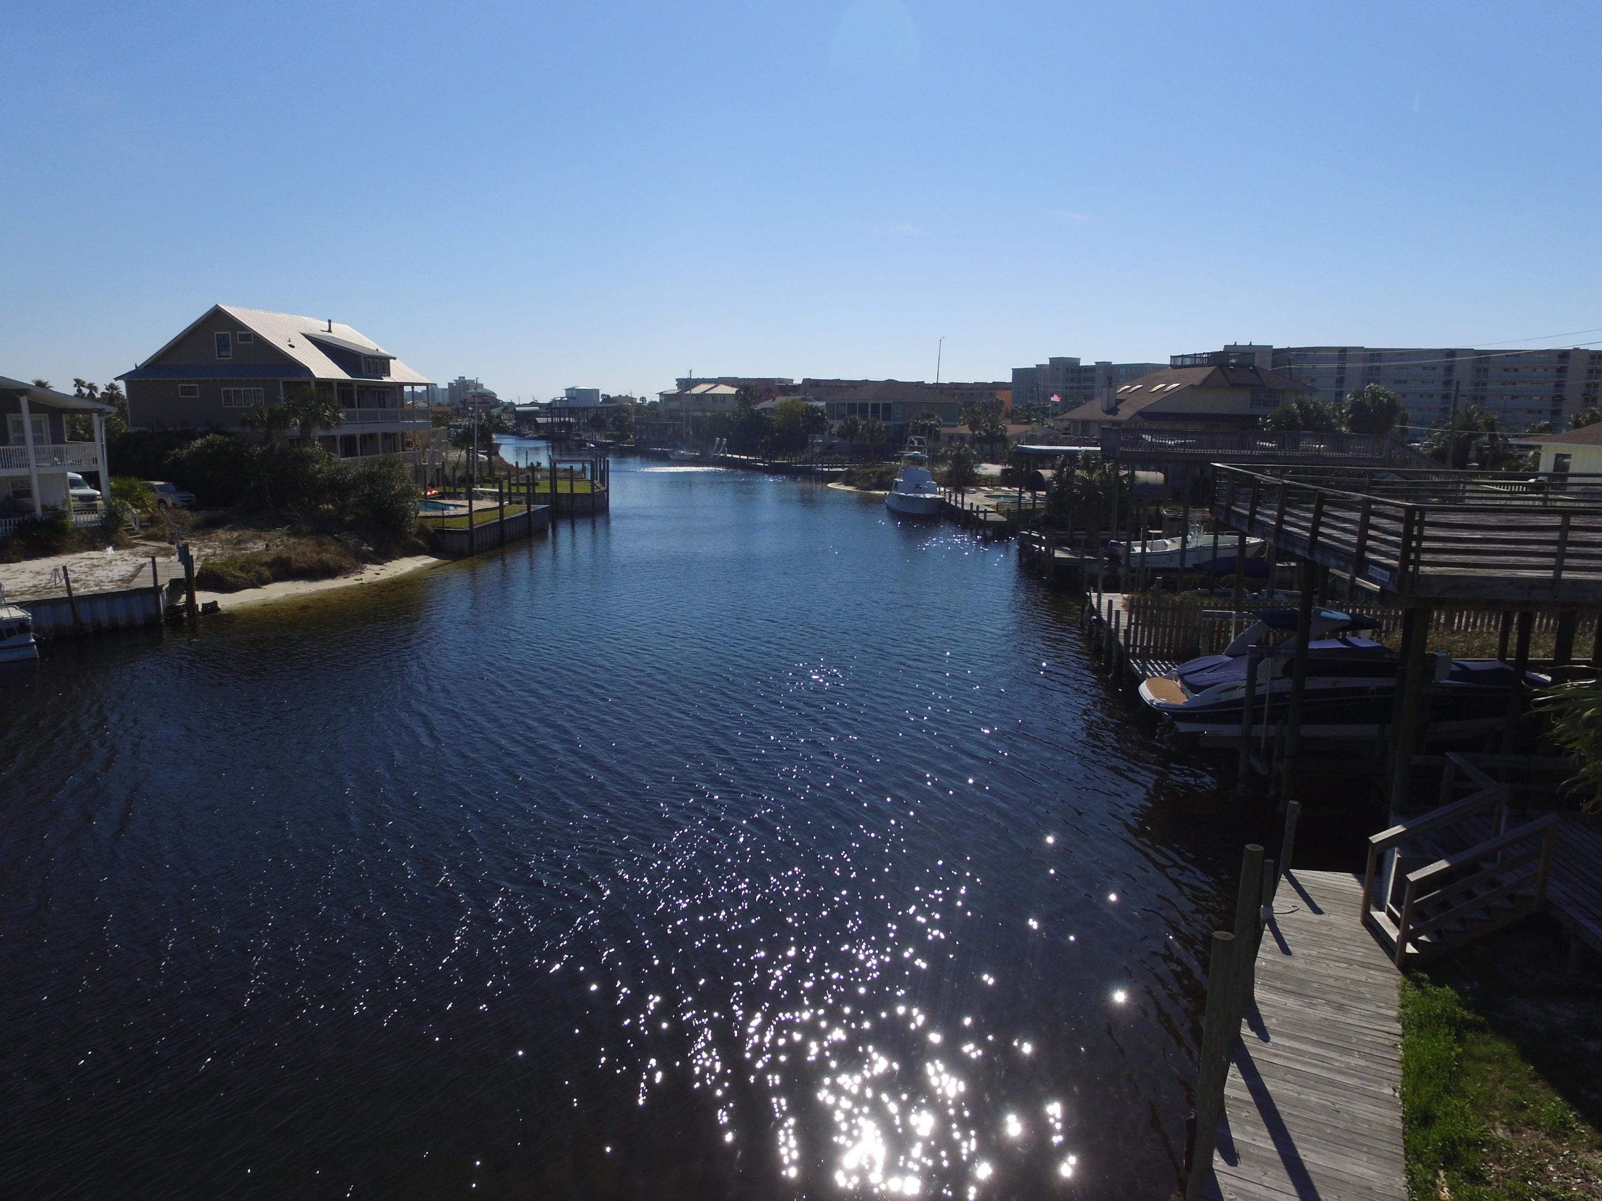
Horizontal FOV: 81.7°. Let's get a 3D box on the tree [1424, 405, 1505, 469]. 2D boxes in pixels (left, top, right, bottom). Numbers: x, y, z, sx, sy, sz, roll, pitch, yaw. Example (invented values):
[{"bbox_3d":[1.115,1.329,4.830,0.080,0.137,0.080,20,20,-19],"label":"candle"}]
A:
[{"bbox_3d":[44.191,-10.215,62.134,4.900,5.800,4.900,1,12,0],"label":"tree"}]

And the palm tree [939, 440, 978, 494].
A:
[{"bbox_3d":[13.595,-11.485,79.274,3.300,4.303,3.300,0,11,0],"label":"palm tree"}]

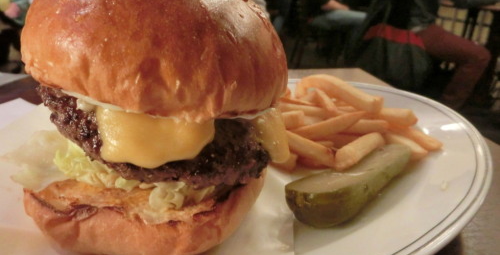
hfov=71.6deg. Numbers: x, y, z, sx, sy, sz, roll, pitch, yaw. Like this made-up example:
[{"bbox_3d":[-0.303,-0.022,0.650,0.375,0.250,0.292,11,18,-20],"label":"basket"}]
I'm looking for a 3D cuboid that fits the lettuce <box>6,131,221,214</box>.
[{"bbox_3d":[-0.051,0.009,0.145,0.104,0.026,0.082,2,17,-1],"label":"lettuce"}]

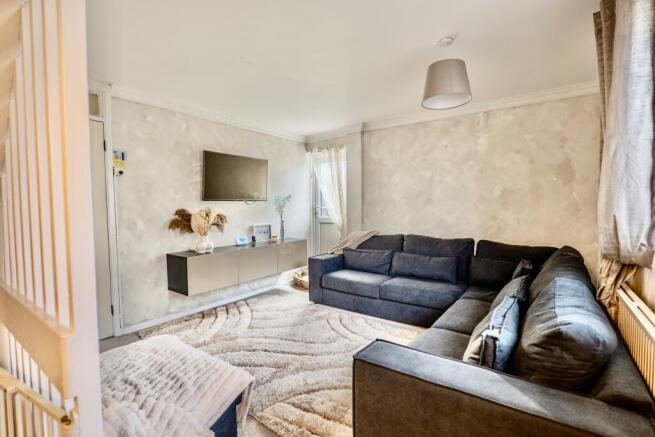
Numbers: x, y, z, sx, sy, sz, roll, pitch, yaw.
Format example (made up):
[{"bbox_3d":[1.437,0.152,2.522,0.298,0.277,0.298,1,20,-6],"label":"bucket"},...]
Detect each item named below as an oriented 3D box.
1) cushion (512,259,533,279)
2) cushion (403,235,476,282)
[{"bbox_3d":[1.485,0.524,2.283,0.140,0.400,0.420,27,17,32],"label":"cushion"},{"bbox_3d":[1.229,0.441,3.310,0.750,0.460,0.200,1,-9,35],"label":"cushion"}]

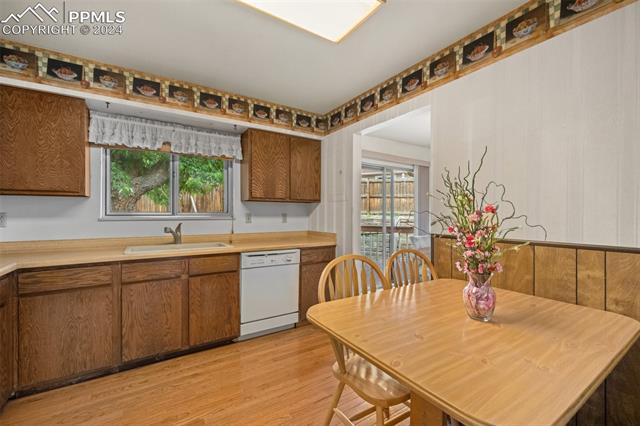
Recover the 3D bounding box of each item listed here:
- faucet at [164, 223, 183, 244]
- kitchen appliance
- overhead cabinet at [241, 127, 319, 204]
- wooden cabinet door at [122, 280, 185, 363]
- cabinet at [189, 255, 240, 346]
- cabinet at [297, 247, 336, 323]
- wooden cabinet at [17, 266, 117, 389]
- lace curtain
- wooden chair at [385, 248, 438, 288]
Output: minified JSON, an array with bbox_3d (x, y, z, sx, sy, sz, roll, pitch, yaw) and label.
[{"bbox_3d":[-1.390,0.197,2.541,0.055,0.200,0.200,0,0,16],"label":"faucet"},{"bbox_3d":[-0.618,0.762,2.847,0.619,0.780,0.600,0,0,-34],"label":"kitchen appliance"},{"bbox_3d":[-0.455,-0.496,3.161,0.900,0.751,0.310,0,0,-34],"label":"overhead cabinet"},{"bbox_3d":[-1.282,0.795,2.063,0.413,0.617,0.025,0,0,-34],"label":"wooden cabinet door"},{"bbox_3d":[-1.071,0.741,2.561,0.433,0.744,0.595,0,0,-34],"label":"cabinet"},{"bbox_3d":[-0.175,0.748,3.156,0.450,0.744,0.595,0,0,-34],"label":"cabinet"},{"bbox_3d":[-1.845,0.735,2.046,0.502,0.744,0.595,0,0,-34],"label":"wooden cabinet"},{"bbox_3d":[-1.402,-0.731,2.602,1.295,0.287,0.070,0,0,-34],"label":"lace curtain"},{"bbox_3d":[0.715,0.733,1.607,0.470,0.960,0.490,0,0,-34],"label":"wooden chair"}]

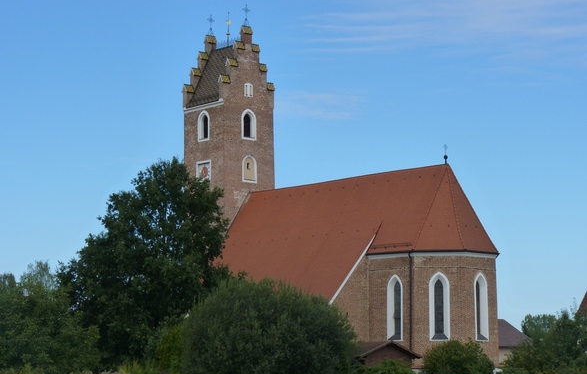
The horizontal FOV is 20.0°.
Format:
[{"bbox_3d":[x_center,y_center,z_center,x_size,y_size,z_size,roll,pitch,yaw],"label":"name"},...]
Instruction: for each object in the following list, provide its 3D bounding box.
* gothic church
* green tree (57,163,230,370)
[{"bbox_3d":[3.588,0.373,150.099,16.457,35.082,36.483,5,-9,-40],"label":"gothic church"},{"bbox_3d":[-11.014,6.645,122.000,12.483,17.623,11.500,0,-7,-5],"label":"green tree"}]

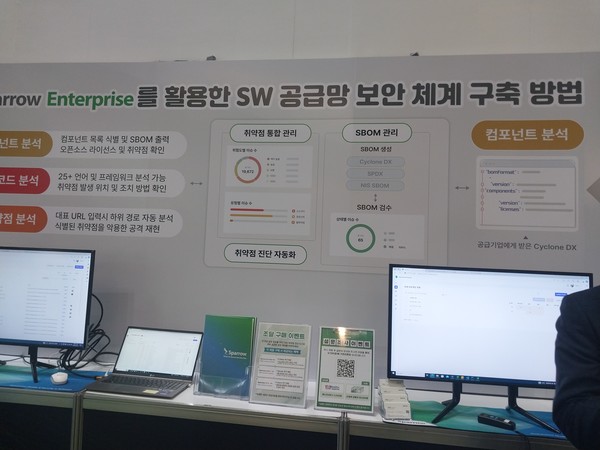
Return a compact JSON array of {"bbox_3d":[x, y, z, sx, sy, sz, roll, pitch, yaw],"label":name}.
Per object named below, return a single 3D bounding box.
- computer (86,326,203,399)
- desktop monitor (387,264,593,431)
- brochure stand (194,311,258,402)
[{"bbox_3d":[-0.624,0.559,1.859,0.357,0.200,0.305,2,-3,8],"label":"computer"},{"bbox_3d":[0.687,0.429,1.653,0.718,0.535,0.215,2,-3,7],"label":"desktop monitor"},{"bbox_3d":[-0.289,0.518,1.794,0.226,0.302,0.120,2,-3,9],"label":"brochure stand"}]

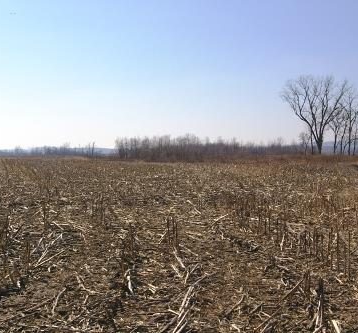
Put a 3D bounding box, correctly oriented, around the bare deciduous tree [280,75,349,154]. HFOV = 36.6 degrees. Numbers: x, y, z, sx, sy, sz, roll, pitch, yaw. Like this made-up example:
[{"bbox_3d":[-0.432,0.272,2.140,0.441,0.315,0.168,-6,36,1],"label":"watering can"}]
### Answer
[{"bbox_3d":[28.989,-10.937,115.000,14.300,17.000,13.300,0,1,0],"label":"bare deciduous tree"}]

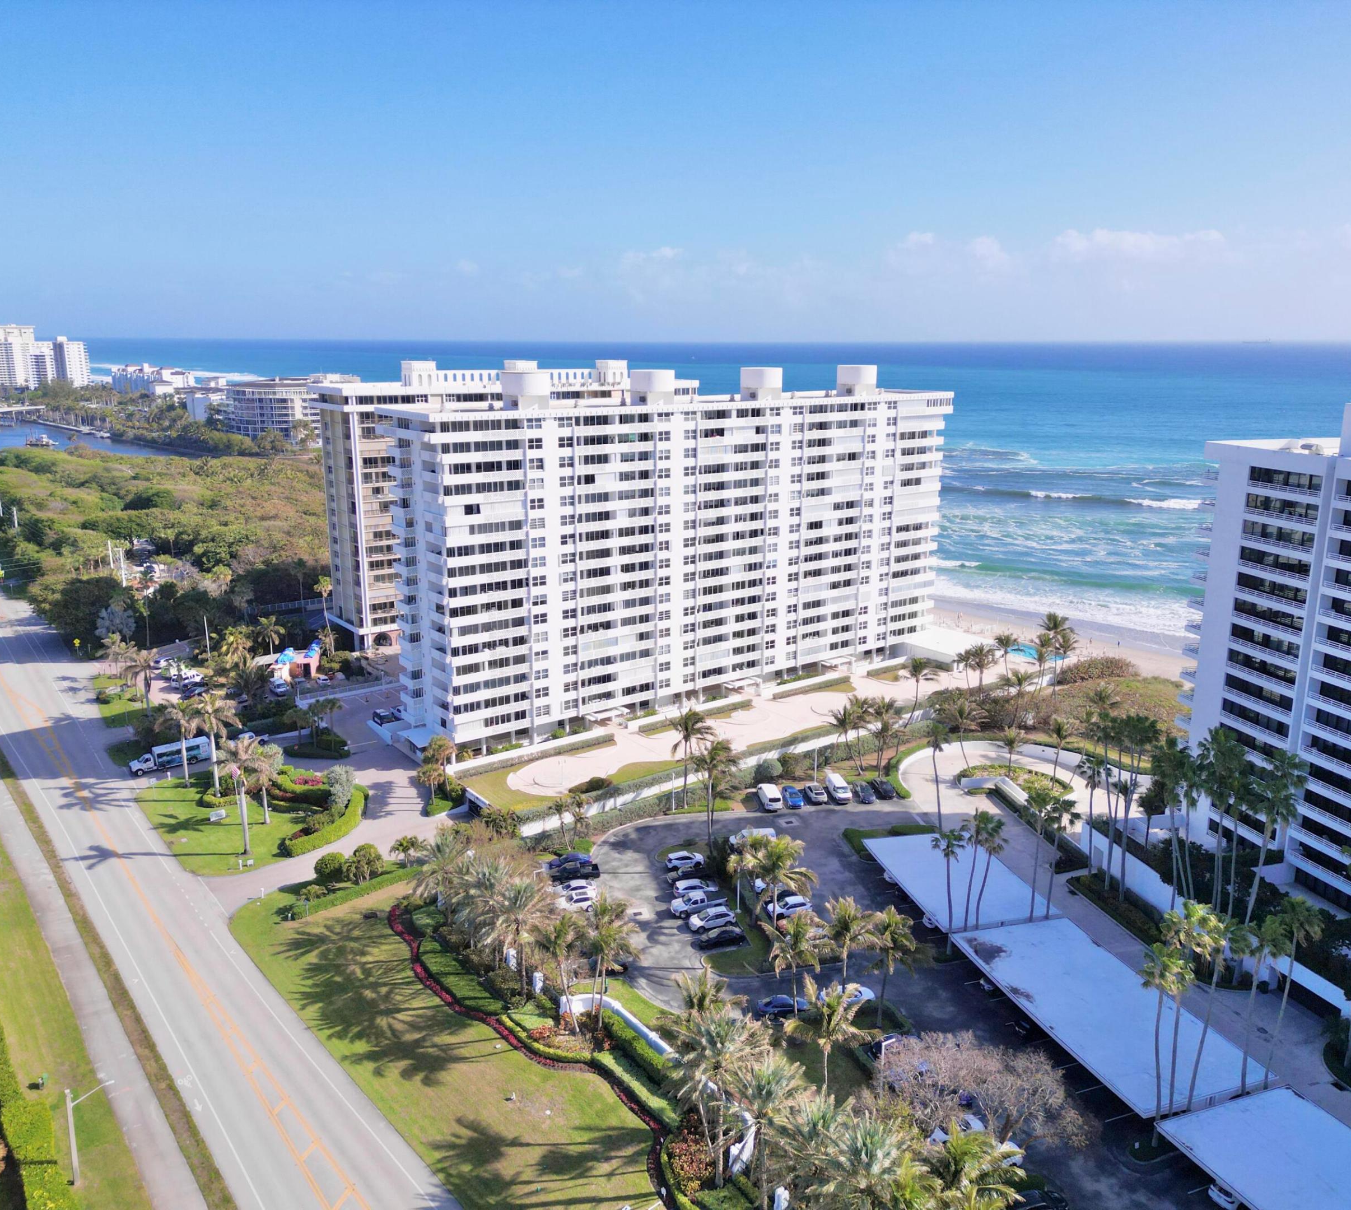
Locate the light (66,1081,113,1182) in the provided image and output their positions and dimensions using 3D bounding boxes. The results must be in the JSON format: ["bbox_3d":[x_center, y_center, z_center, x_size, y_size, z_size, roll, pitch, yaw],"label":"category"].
[{"bbox_3d":[-40.159,36.167,77.093,3.336,7.436,0.400,-10,17,-36],"label":"light"}]

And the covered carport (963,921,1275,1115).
[{"bbox_3d":[35.490,34.286,93.647,12.100,2.700,25.200,-4,14,-17],"label":"covered carport"}]

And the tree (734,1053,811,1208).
[{"bbox_3d":[6.044,33.663,70.383,5.200,12.790,5.200,0,13,0],"label":"tree"}]

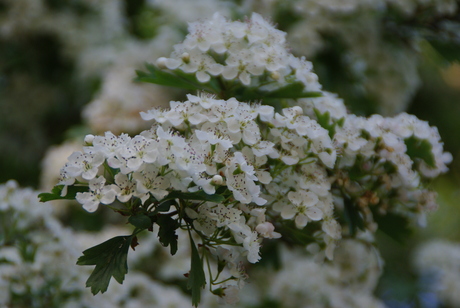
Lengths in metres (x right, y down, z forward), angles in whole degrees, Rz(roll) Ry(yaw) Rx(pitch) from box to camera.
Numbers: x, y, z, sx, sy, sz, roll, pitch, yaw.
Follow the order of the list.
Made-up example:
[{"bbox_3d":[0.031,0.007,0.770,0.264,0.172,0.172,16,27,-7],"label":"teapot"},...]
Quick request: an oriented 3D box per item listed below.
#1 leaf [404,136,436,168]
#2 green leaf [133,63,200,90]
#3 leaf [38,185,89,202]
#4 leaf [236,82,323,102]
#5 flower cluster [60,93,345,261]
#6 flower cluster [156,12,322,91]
[{"bbox_3d":[0.077,0.000,1.010,0.014,0.014,0.008,0,0,0],"label":"leaf"},{"bbox_3d":[-0.024,-0.030,0.980,0.027,0.011,0.017,0,0,0],"label":"green leaf"},{"bbox_3d":[-0.063,0.015,0.950,0.021,0.008,0.013,0,0,0],"label":"leaf"},{"bbox_3d":[0.019,-0.024,0.980,0.035,0.008,0.019,0,0,0],"label":"leaf"},{"bbox_3d":[-0.012,0.010,0.965,0.109,0.067,0.075,0,0,0],"label":"flower cluster"},{"bbox_3d":[0.004,-0.040,0.985,0.066,0.031,0.050,0,0,0],"label":"flower cluster"}]

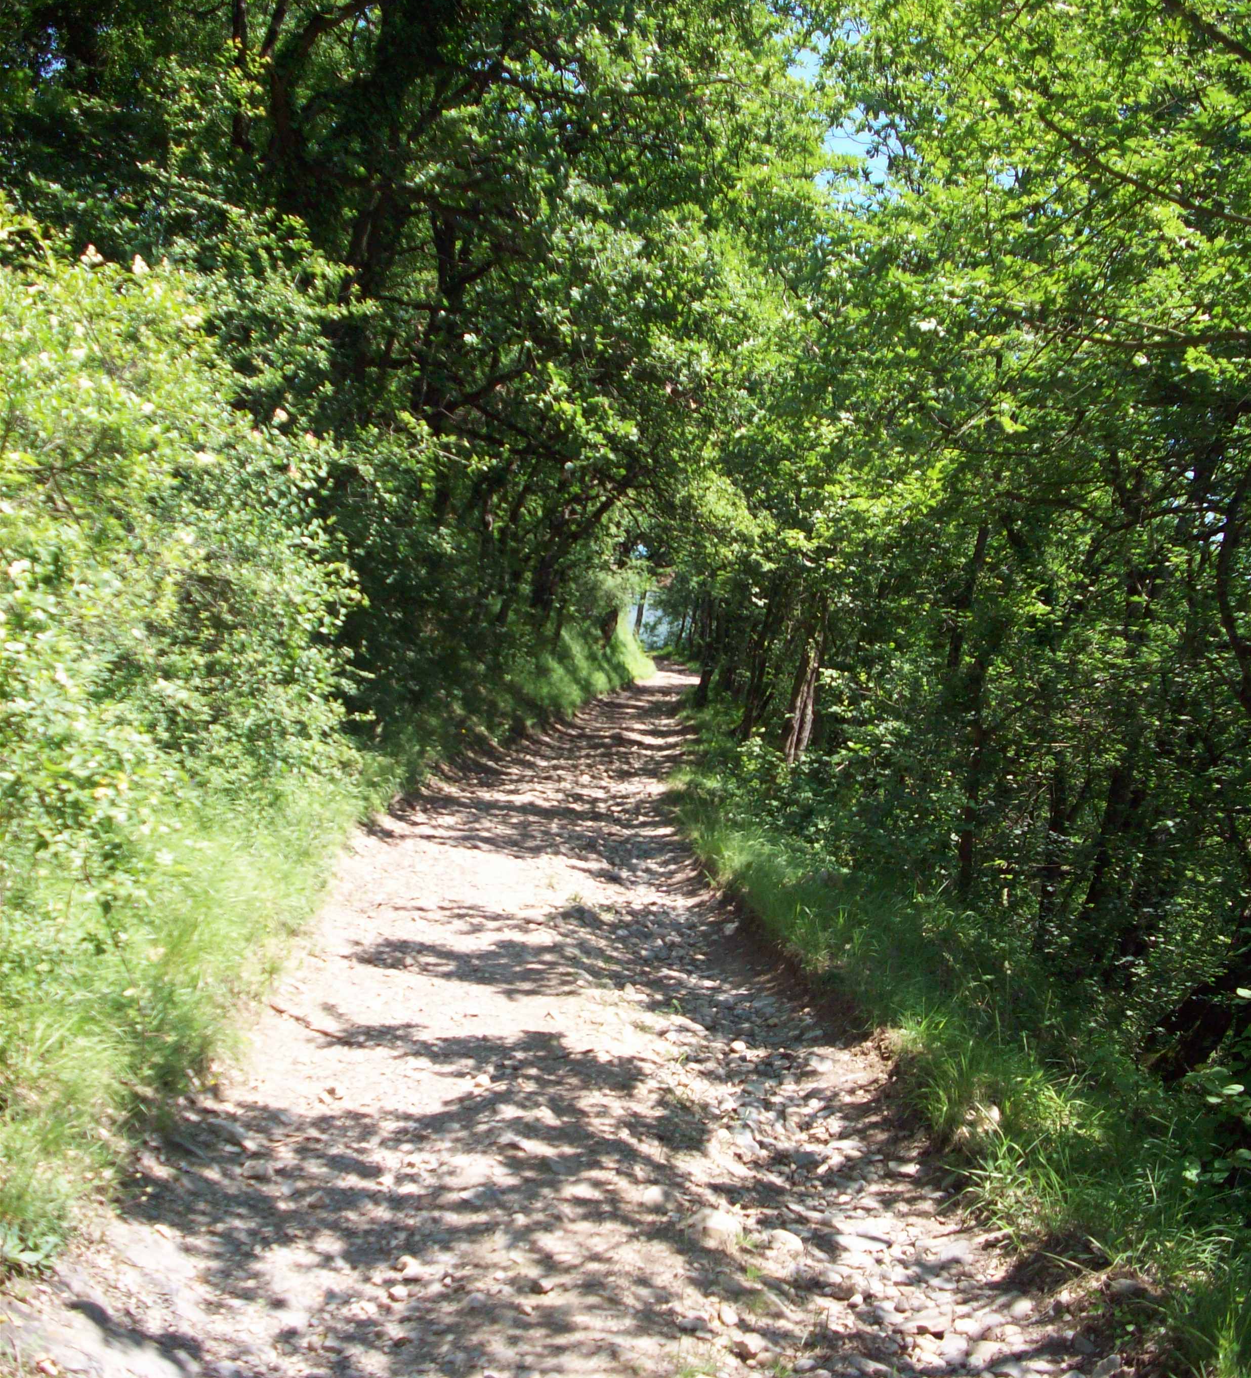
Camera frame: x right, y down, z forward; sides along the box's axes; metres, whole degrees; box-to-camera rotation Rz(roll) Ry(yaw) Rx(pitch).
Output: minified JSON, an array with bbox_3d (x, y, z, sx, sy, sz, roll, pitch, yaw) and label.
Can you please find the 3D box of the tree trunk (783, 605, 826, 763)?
[{"bbox_3d":[1.789,-0.033,17.800,0.340,1.700,0.330,6,2,0],"label":"tree trunk"}]

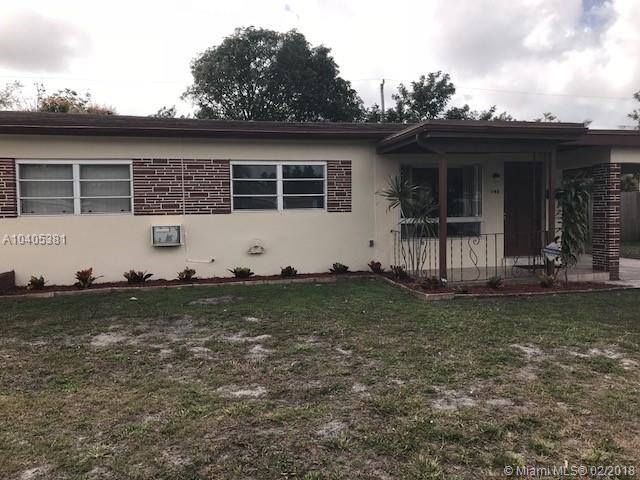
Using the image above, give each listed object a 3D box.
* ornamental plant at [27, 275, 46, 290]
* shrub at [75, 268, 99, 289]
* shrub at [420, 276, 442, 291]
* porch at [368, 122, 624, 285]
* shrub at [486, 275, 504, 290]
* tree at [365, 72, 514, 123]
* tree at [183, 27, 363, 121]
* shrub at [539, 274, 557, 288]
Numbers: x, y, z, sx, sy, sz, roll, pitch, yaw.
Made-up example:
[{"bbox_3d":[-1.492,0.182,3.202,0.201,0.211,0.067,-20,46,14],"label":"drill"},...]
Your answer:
[{"bbox_3d":[-4.765,0.716,8.718,0.311,0.240,0.296,-2,3,-14],"label":"ornamental plant"},{"bbox_3d":[-4.010,0.660,8.929,0.414,0.320,0.393,-2,3,-14],"label":"shrub"},{"bbox_3d":[1.787,0.697,8.296,0.337,0.198,0.320,-1,3,0],"label":"shrub"},{"bbox_3d":[3.329,-0.653,9.965,3.850,2.780,2.200,-2,3,-14],"label":"porch"},{"bbox_3d":[2.890,0.700,8.526,0.288,0.219,0.274,-2,3,-14],"label":"shrub"},{"bbox_3d":[6.301,-4.473,27.229,7.614,8.331,6.500,-2,3,-14],"label":"tree"},{"bbox_3d":[-2.211,-5.142,25.279,8.692,10.160,8.300,-2,3,-14],"label":"tree"},{"bbox_3d":[3.839,0.699,8.717,0.303,0.224,0.288,-2,3,-14],"label":"shrub"}]

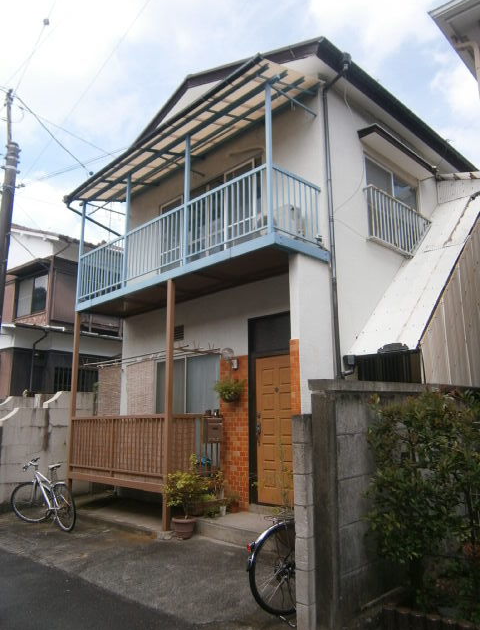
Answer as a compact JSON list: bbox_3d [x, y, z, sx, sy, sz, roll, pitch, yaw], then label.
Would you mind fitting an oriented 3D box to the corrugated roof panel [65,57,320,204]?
[{"bbox_3d":[-1.110,-2.706,8.074,5.100,0.150,1.400,-13,-1,44],"label":"corrugated roof panel"}]

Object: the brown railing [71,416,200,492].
[{"bbox_3d":[-1.764,2.127,7.642,0.620,1.040,2.920,12,-17,-44],"label":"brown railing"}]

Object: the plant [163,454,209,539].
[{"bbox_3d":[-0.719,2.366,6.321,0.500,1.060,0.530,-1,-12,0],"label":"plant"}]

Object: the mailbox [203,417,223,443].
[{"bbox_3d":[-0.384,1.662,6.951,0.280,0.360,0.150,12,-17,-44],"label":"mailbox"}]

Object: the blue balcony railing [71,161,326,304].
[{"bbox_3d":[-1.027,-0.971,7.841,1.060,0.930,4.950,12,-17,-44],"label":"blue balcony railing"}]

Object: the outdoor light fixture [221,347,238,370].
[{"bbox_3d":[-0.148,0.651,7.254,0.240,0.310,0.180,12,-17,-44],"label":"outdoor light fixture"}]

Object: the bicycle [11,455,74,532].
[{"bbox_3d":[-2.922,2.709,7.322,1.600,1.000,0.540,-11,-16,38],"label":"bicycle"}]

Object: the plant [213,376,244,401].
[{"bbox_3d":[-0.161,1.103,7.143,0.310,0.370,0.400,12,-17,-44],"label":"plant"}]

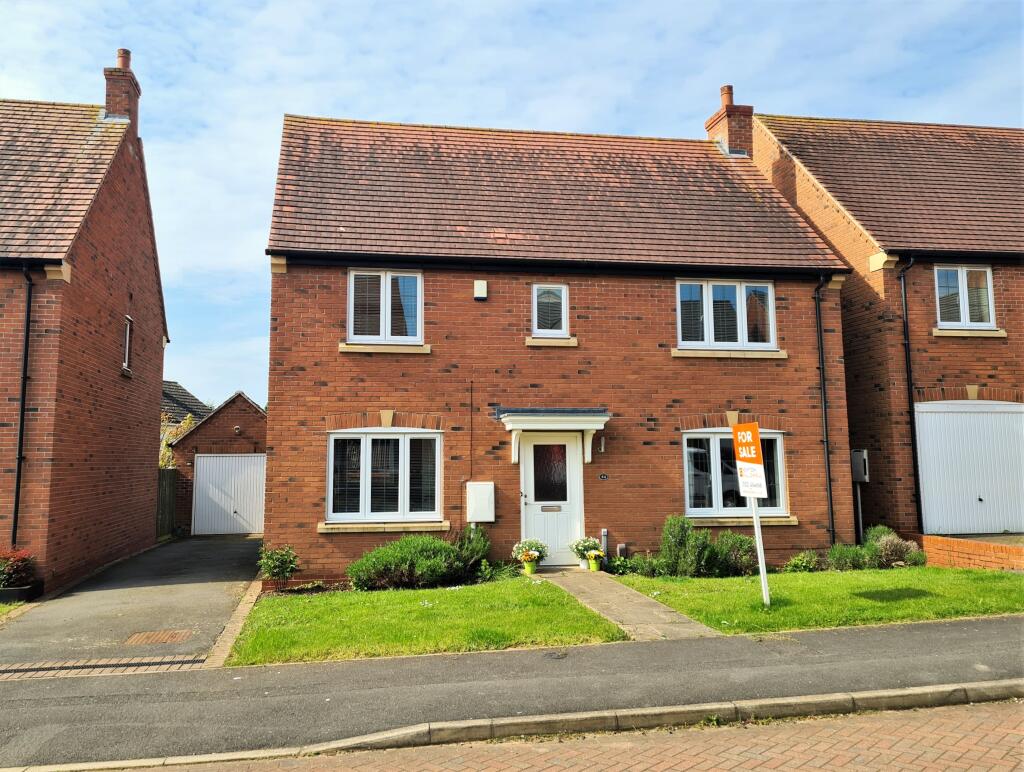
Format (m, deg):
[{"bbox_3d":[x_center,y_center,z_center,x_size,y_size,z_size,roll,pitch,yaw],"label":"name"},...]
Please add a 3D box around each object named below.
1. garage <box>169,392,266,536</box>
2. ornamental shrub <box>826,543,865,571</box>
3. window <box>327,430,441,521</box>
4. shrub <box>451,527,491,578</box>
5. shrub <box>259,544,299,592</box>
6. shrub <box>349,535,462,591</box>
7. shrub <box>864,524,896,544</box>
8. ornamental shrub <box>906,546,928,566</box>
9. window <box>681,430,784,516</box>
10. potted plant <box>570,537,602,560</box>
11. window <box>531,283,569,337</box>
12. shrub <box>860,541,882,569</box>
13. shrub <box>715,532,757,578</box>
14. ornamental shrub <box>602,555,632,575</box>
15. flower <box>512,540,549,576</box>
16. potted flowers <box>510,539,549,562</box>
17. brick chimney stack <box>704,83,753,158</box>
[{"bbox_3d":[-7.640,2.320,23.031,3.300,3.758,5.700,1,-6,-9],"label":"garage"},{"bbox_3d":[5.162,2.620,11.930,0.580,0.387,0.520,1,-6,-9],"label":"ornamental shrub"},{"bbox_3d":[-1.908,1.333,11.633,1.730,1.400,0.120,1,-7,-8],"label":"window"},{"bbox_3d":[-0.610,2.434,11.334,0.577,0.708,0.560,0,-7,-7],"label":"shrub"},{"bbox_3d":[-3.356,2.608,11.074,0.548,0.635,0.570,0,-7,-7],"label":"shrub"},{"bbox_3d":[-1.530,2.505,11.072,1.620,0.733,0.950,1,-6,-9],"label":"shrub"},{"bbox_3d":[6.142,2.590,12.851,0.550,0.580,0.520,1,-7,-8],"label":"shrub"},{"bbox_3d":[6.586,2.772,12.535,0.350,0.320,0.350,1,-7,-8],"label":"ornamental shrub"},{"bbox_3d":[3.629,1.404,12.471,1.798,1.439,0.100,0,-7,-7],"label":"window"},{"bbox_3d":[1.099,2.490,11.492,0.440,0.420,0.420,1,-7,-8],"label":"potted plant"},{"bbox_3d":[0.608,-1.216,12.325,0.612,0.862,0.100,1,-6,-9],"label":"window"},{"bbox_3d":[5.757,2.693,12.326,0.370,0.440,0.370,1,-7,-8],"label":"shrub"},{"bbox_3d":[3.415,2.542,11.761,0.640,0.660,0.580,1,-7,-8],"label":"shrub"},{"bbox_3d":[1.593,2.692,11.587,0.430,0.260,0.380,1,-7,-8],"label":"ornamental shrub"},{"bbox_3d":[0.266,2.469,11.123,0.520,0.460,0.480,1,-7,-8],"label":"flower"},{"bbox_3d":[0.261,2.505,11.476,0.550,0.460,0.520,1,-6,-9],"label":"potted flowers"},{"bbox_3d":[4.768,-5.660,16.865,0.600,1.870,1.080,1,-7,-8],"label":"brick chimney stack"}]

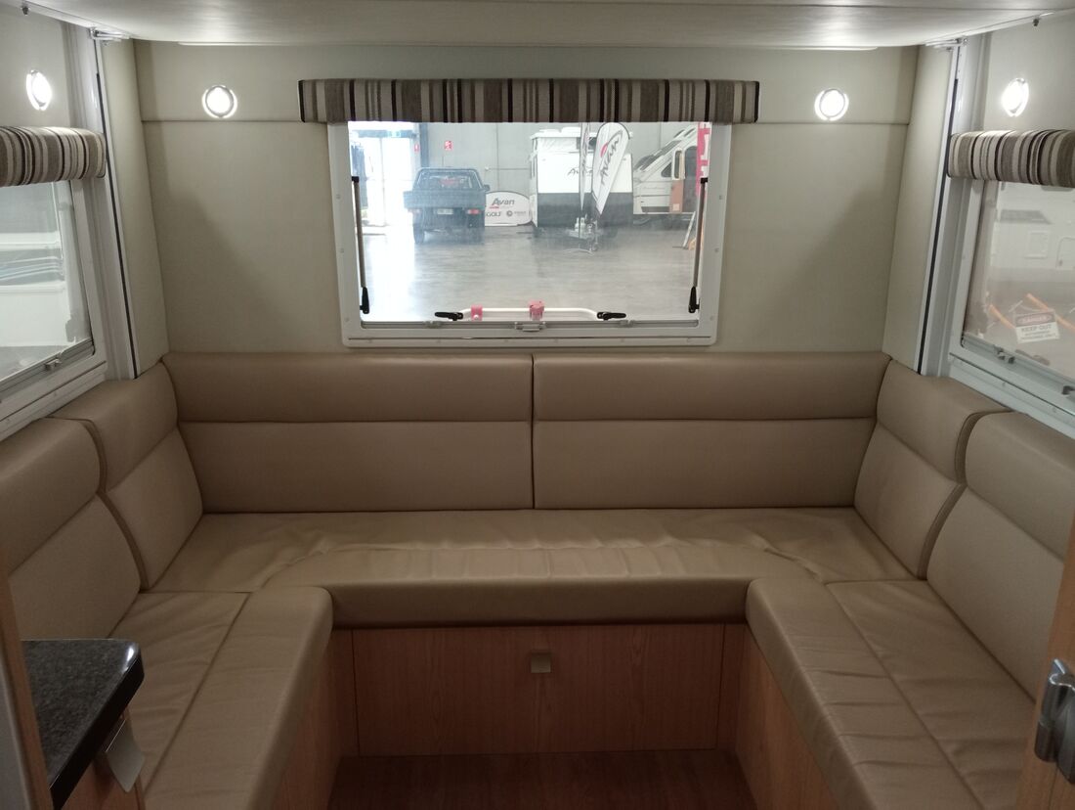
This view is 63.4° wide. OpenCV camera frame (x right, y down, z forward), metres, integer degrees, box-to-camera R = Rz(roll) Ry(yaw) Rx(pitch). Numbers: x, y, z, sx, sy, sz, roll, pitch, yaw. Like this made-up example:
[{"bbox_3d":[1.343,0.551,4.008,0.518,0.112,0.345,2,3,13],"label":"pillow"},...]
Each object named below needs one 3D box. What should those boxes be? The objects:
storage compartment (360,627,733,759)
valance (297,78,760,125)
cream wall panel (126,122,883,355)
[{"bbox_3d":[0.000,0.715,2.565,0.990,0.402,0.420,0,16,-2],"label":"storage compartment"},{"bbox_3d":[-0.016,-0.777,2.236,1.160,0.105,0.090,0,17,-2],"label":"valance"},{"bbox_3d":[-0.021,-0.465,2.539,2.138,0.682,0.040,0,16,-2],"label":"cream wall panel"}]

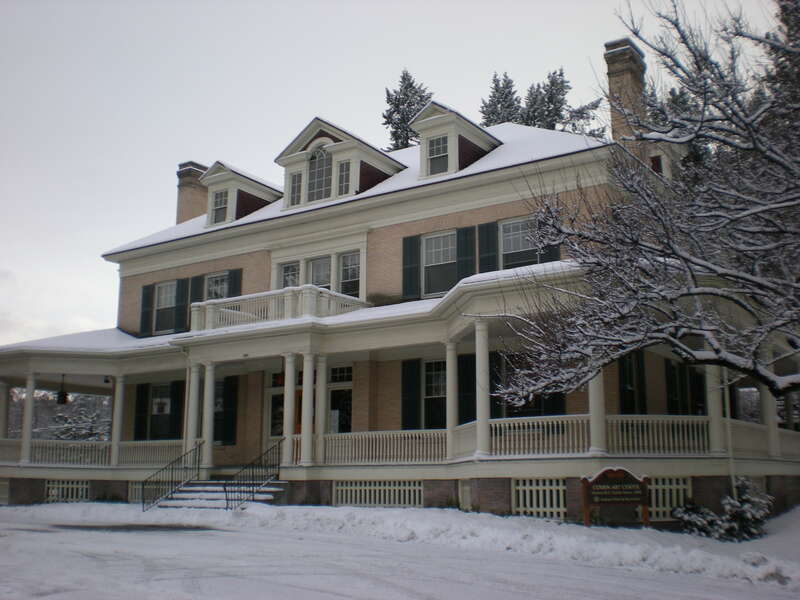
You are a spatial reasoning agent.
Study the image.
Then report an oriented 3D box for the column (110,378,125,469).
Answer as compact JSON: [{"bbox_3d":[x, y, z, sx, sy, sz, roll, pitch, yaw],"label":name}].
[{"bbox_3d":[-8.865,3.788,27.577,0.360,2.800,0.360,-8,-15,33],"label":"column"}]

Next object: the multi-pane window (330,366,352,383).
[{"bbox_3d":[-1.683,2.162,25.527,0.833,0.490,0.127,-8,-14,33],"label":"multi-pane window"}]

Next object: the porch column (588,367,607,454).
[{"bbox_3d":[3.833,1.576,17.144,0.360,2.800,0.360,-8,-15,33],"label":"porch column"}]

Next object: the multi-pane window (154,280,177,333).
[{"bbox_3d":[-8.261,0.240,30.720,1.150,1.800,0.120,-8,-15,33],"label":"multi-pane window"}]

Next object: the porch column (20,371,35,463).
[{"bbox_3d":[-11.434,3.636,27.028,0.360,2.800,0.360,-8,-15,33],"label":"porch column"}]

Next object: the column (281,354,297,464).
[{"bbox_3d":[-2.762,2.704,21.818,0.310,2.763,0.310,0,-12,0],"label":"column"}]

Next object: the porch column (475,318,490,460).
[{"bbox_3d":[1.699,1.826,17.951,0.343,2.842,0.343,0,-12,0],"label":"porch column"}]

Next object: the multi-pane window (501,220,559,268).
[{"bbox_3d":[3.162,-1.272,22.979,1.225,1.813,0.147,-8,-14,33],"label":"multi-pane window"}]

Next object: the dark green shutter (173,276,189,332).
[{"bbox_3d":[-7.098,0.190,28.454,0.594,1.785,0.050,-8,-15,33],"label":"dark green shutter"}]

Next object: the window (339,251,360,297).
[{"bbox_3d":[-1.425,-0.574,24.842,0.743,1.650,0.150,-8,-15,33],"label":"window"}]

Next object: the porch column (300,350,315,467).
[{"bbox_3d":[-2.368,2.755,22.348,0.343,2.842,0.343,0,-12,0],"label":"porch column"}]

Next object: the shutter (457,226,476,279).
[{"bbox_3d":[1.803,-1.144,24.150,0.600,1.780,0.050,-8,-15,33],"label":"shutter"}]

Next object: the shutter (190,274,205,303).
[{"bbox_3d":[-6.537,0.112,28.089,0.598,1.785,0.050,-8,-15,33],"label":"shutter"}]

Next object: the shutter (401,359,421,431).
[{"bbox_3d":[0.316,2.707,24.014,0.617,2.127,0.059,-8,-14,33],"label":"shutter"}]

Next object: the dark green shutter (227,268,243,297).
[{"bbox_3d":[-5.470,-0.154,28.850,0.600,1.780,0.050,-8,-15,33],"label":"dark green shutter"}]

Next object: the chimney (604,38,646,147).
[{"bbox_3d":[6.263,-5.513,24.331,0.718,3.116,1.042,-8,-15,33],"label":"chimney"}]

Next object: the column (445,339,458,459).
[{"bbox_3d":[1.203,2.363,20.524,0.343,2.842,0.343,0,-12,0],"label":"column"}]

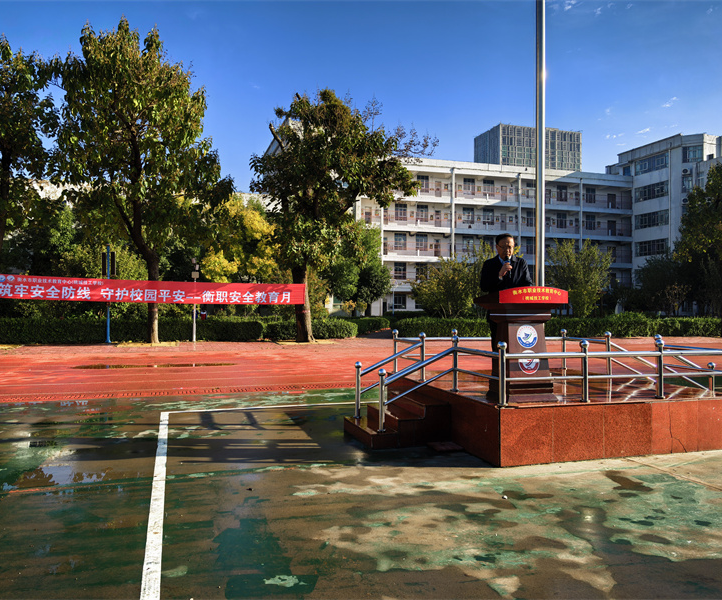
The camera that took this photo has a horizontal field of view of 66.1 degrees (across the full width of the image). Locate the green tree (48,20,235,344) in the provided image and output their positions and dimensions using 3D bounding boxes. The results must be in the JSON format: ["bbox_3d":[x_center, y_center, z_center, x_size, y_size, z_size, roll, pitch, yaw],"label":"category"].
[{"bbox_3d":[-9.024,-4.880,22.700,7.139,13.280,6.782,1,-1,-15],"label":"green tree"}]

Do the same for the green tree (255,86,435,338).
[{"bbox_3d":[-0.807,-3.697,24.200,7.871,11.059,7.084,1,-1,-15],"label":"green tree"}]

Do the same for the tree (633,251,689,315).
[{"bbox_3d":[17.937,-0.506,33.000,3.451,4.640,3.451,1,-1,-15],"label":"tree"}]

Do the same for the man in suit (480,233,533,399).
[{"bbox_3d":[1.620,0.161,6.222,0.550,1.740,0.400,0,-1,-10],"label":"man in suit"}]

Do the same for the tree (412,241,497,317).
[{"bbox_3d":[5.281,-0.727,31.000,4.601,4.974,4.140,1,-1,-15],"label":"tree"}]

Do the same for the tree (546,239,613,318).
[{"bbox_3d":[12.605,-0.894,32.000,3.692,5.307,3.692,1,-1,-15],"label":"tree"}]

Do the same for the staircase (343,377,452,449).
[{"bbox_3d":[0.399,1.302,6.463,0.926,0.529,1.019,1,-1,-18],"label":"staircase"}]

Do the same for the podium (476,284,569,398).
[{"bbox_3d":[1.673,0.453,5.802,0.770,1.140,0.540,1,-1,-15],"label":"podium"}]

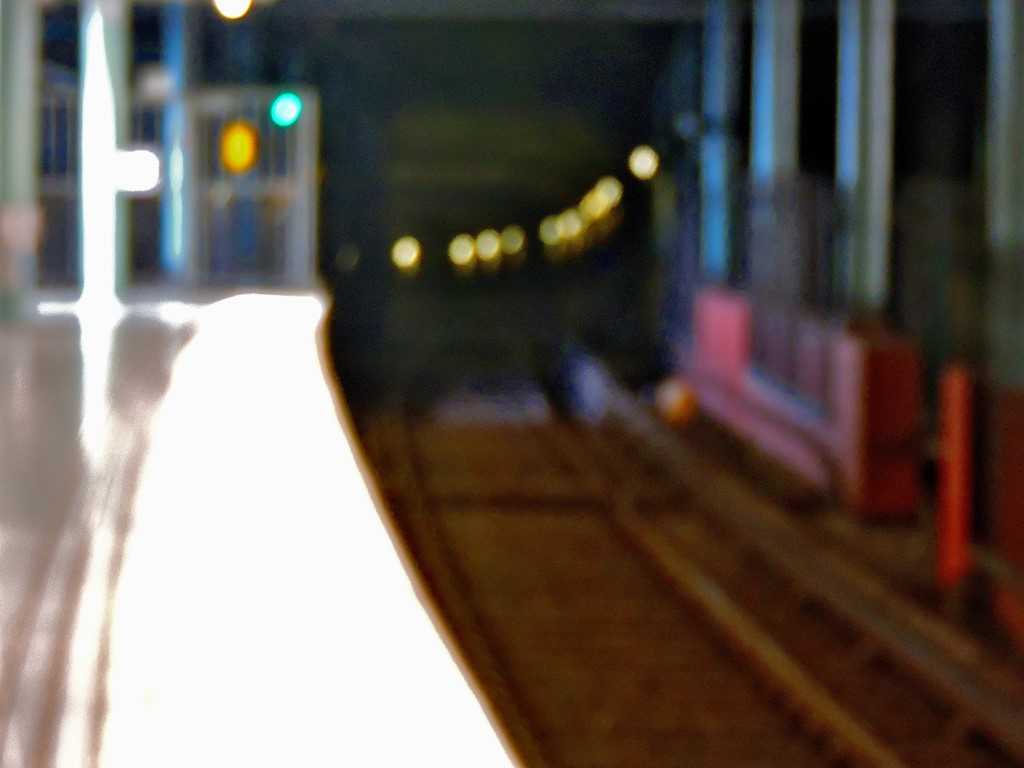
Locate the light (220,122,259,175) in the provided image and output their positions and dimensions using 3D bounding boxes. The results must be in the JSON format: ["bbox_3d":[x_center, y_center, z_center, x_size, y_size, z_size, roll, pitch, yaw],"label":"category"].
[{"bbox_3d":[-2.926,-2.540,54.000,0.347,0.493,0.300,0,2,0],"label":"light"}]

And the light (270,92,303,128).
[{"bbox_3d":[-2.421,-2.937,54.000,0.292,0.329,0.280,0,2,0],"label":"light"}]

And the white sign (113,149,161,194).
[{"bbox_3d":[-3.659,-2.071,49.000,0.440,0.420,0.060,0,3,-3],"label":"white sign"}]

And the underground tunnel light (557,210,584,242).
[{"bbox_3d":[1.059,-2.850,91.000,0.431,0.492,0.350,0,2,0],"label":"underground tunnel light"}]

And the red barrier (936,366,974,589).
[{"bbox_3d":[2.946,0.622,33.368,0.230,1.460,0.230,0,2,0],"label":"red barrier"}]

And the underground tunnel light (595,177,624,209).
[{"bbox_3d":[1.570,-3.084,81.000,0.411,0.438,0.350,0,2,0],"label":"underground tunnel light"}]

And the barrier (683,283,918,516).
[{"bbox_3d":[2.715,-0.067,49.469,0.500,1.440,19.000,0,2,-2],"label":"barrier"}]

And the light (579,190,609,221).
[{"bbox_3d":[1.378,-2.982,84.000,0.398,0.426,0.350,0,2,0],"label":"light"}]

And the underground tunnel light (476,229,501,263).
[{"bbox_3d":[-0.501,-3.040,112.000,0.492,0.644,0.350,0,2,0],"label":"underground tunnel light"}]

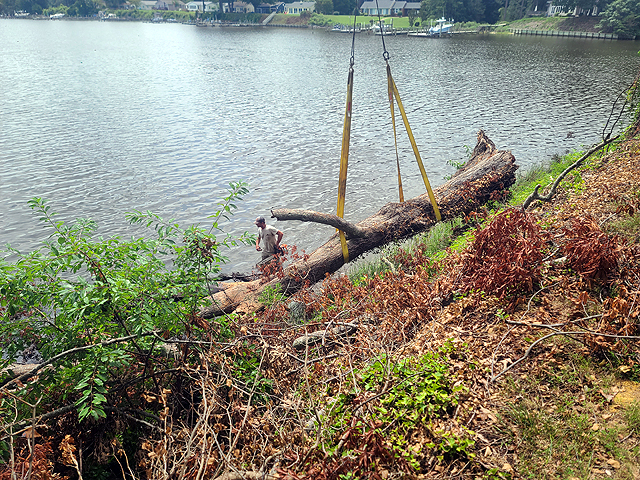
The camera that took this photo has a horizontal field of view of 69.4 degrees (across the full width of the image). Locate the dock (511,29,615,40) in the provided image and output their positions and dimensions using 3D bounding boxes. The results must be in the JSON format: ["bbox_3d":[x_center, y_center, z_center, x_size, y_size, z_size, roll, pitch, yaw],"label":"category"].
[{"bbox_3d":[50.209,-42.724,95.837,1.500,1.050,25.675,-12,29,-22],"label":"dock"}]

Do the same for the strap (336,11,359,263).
[{"bbox_3d":[0.530,-1.813,9.563,0.220,4.900,0.600,-18,33,-33],"label":"strap"}]

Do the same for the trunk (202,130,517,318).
[{"bbox_3d":[1.489,-0.686,11.157,9.405,1.550,1.550,-24,35,-30],"label":"trunk"}]

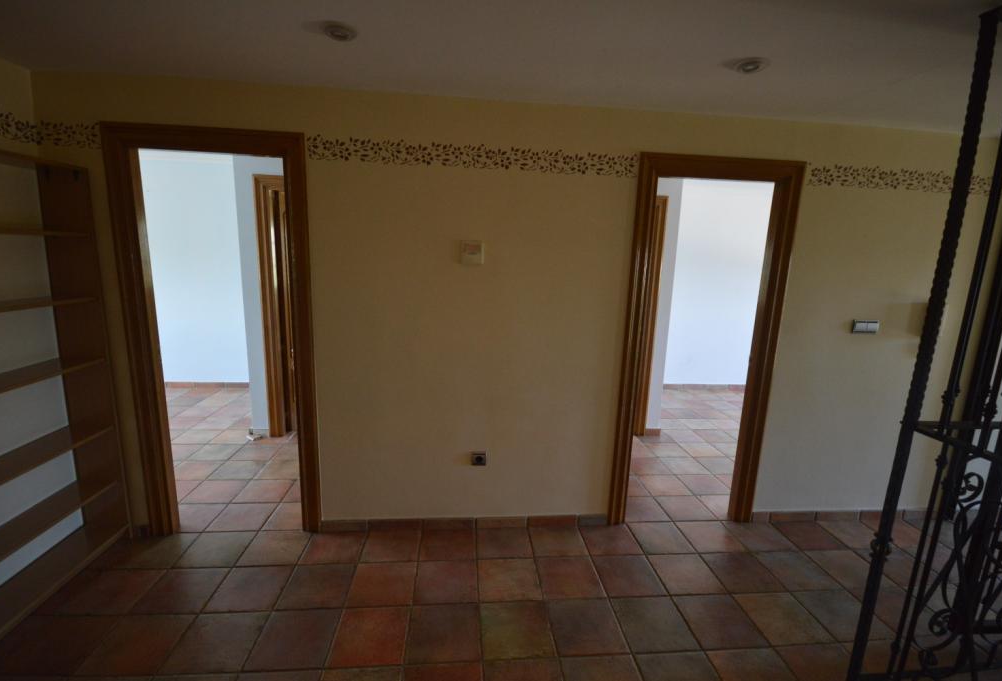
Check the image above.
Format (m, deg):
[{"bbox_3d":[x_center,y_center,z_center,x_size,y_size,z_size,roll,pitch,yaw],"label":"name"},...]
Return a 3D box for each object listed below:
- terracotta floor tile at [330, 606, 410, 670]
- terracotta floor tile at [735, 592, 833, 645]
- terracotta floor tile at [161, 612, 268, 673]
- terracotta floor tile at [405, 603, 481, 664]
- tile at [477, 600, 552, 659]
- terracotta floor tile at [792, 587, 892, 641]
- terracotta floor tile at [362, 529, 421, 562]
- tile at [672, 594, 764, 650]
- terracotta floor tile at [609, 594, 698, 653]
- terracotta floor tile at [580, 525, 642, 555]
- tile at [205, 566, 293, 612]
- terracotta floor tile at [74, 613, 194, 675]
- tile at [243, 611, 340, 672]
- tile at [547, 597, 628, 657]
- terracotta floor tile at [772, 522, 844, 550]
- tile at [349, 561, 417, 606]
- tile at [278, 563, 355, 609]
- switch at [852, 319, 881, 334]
[{"bbox_3d":[-0.556,1.265,1.829,0.305,0.012,0.287,1,11,-5],"label":"terracotta floor tile"},{"bbox_3d":[1.304,1.288,1.980,0.304,0.010,0.288,1,11,-5],"label":"terracotta floor tile"},{"bbox_3d":[-1.178,1.254,1.776,0.305,0.012,0.287,1,11,-5],"label":"terracotta floor tile"},{"bbox_3d":[-0.240,1.260,1.842,0.304,0.010,0.288,1,11,-5],"label":"terracotta floor tile"},{"bbox_3d":[0.068,1.274,1.880,0.302,0.012,0.291,1,10,-5],"label":"tile"},{"bbox_3d":[1.619,1.300,2.018,0.305,0.012,0.287,1,11,-5],"label":"terracotta floor tile"},{"bbox_3d":[-0.596,1.139,2.371,0.299,0.012,0.280,1,11,-5],"label":"terracotta floor tile"},{"bbox_3d":[0.995,1.282,1.952,0.304,0.010,0.288,1,11,-5],"label":"tile"},{"bbox_3d":[0.687,1.285,1.937,0.305,0.012,0.287,1,11,-5],"label":"terracotta floor tile"},{"bbox_3d":[0.631,1.157,2.477,0.299,0.012,0.280,1,11,-5],"label":"terracotta floor tile"},{"bbox_3d":[-1.200,1.198,2.059,0.302,0.012,0.291,1,10,-5],"label":"tile"},{"bbox_3d":[-1.475,1.238,1.732,0.304,0.010,0.288,1,11,-5],"label":"terracotta floor tile"},{"bbox_3d":[-0.857,1.249,1.787,0.304,0.010,0.288,1,11,-5],"label":"tile"},{"bbox_3d":[0.372,1.265,1.886,0.299,0.012,0.280,1,11,-5],"label":"tile"},{"bbox_3d":[1.873,1.192,2.598,0.304,0.010,0.271,1,11,-5],"label":"terracotta floor tile"},{"bbox_3d":[-0.579,1.210,2.115,0.302,0.012,0.291,1,10,-5],"label":"tile"},{"bbox_3d":[-0.890,1.204,2.087,0.302,0.012,0.291,1,10,-5],"label":"tile"},{"bbox_3d":[2.173,-0.080,2.534,0.159,0.083,0.012,1,11,-5],"label":"switch"}]

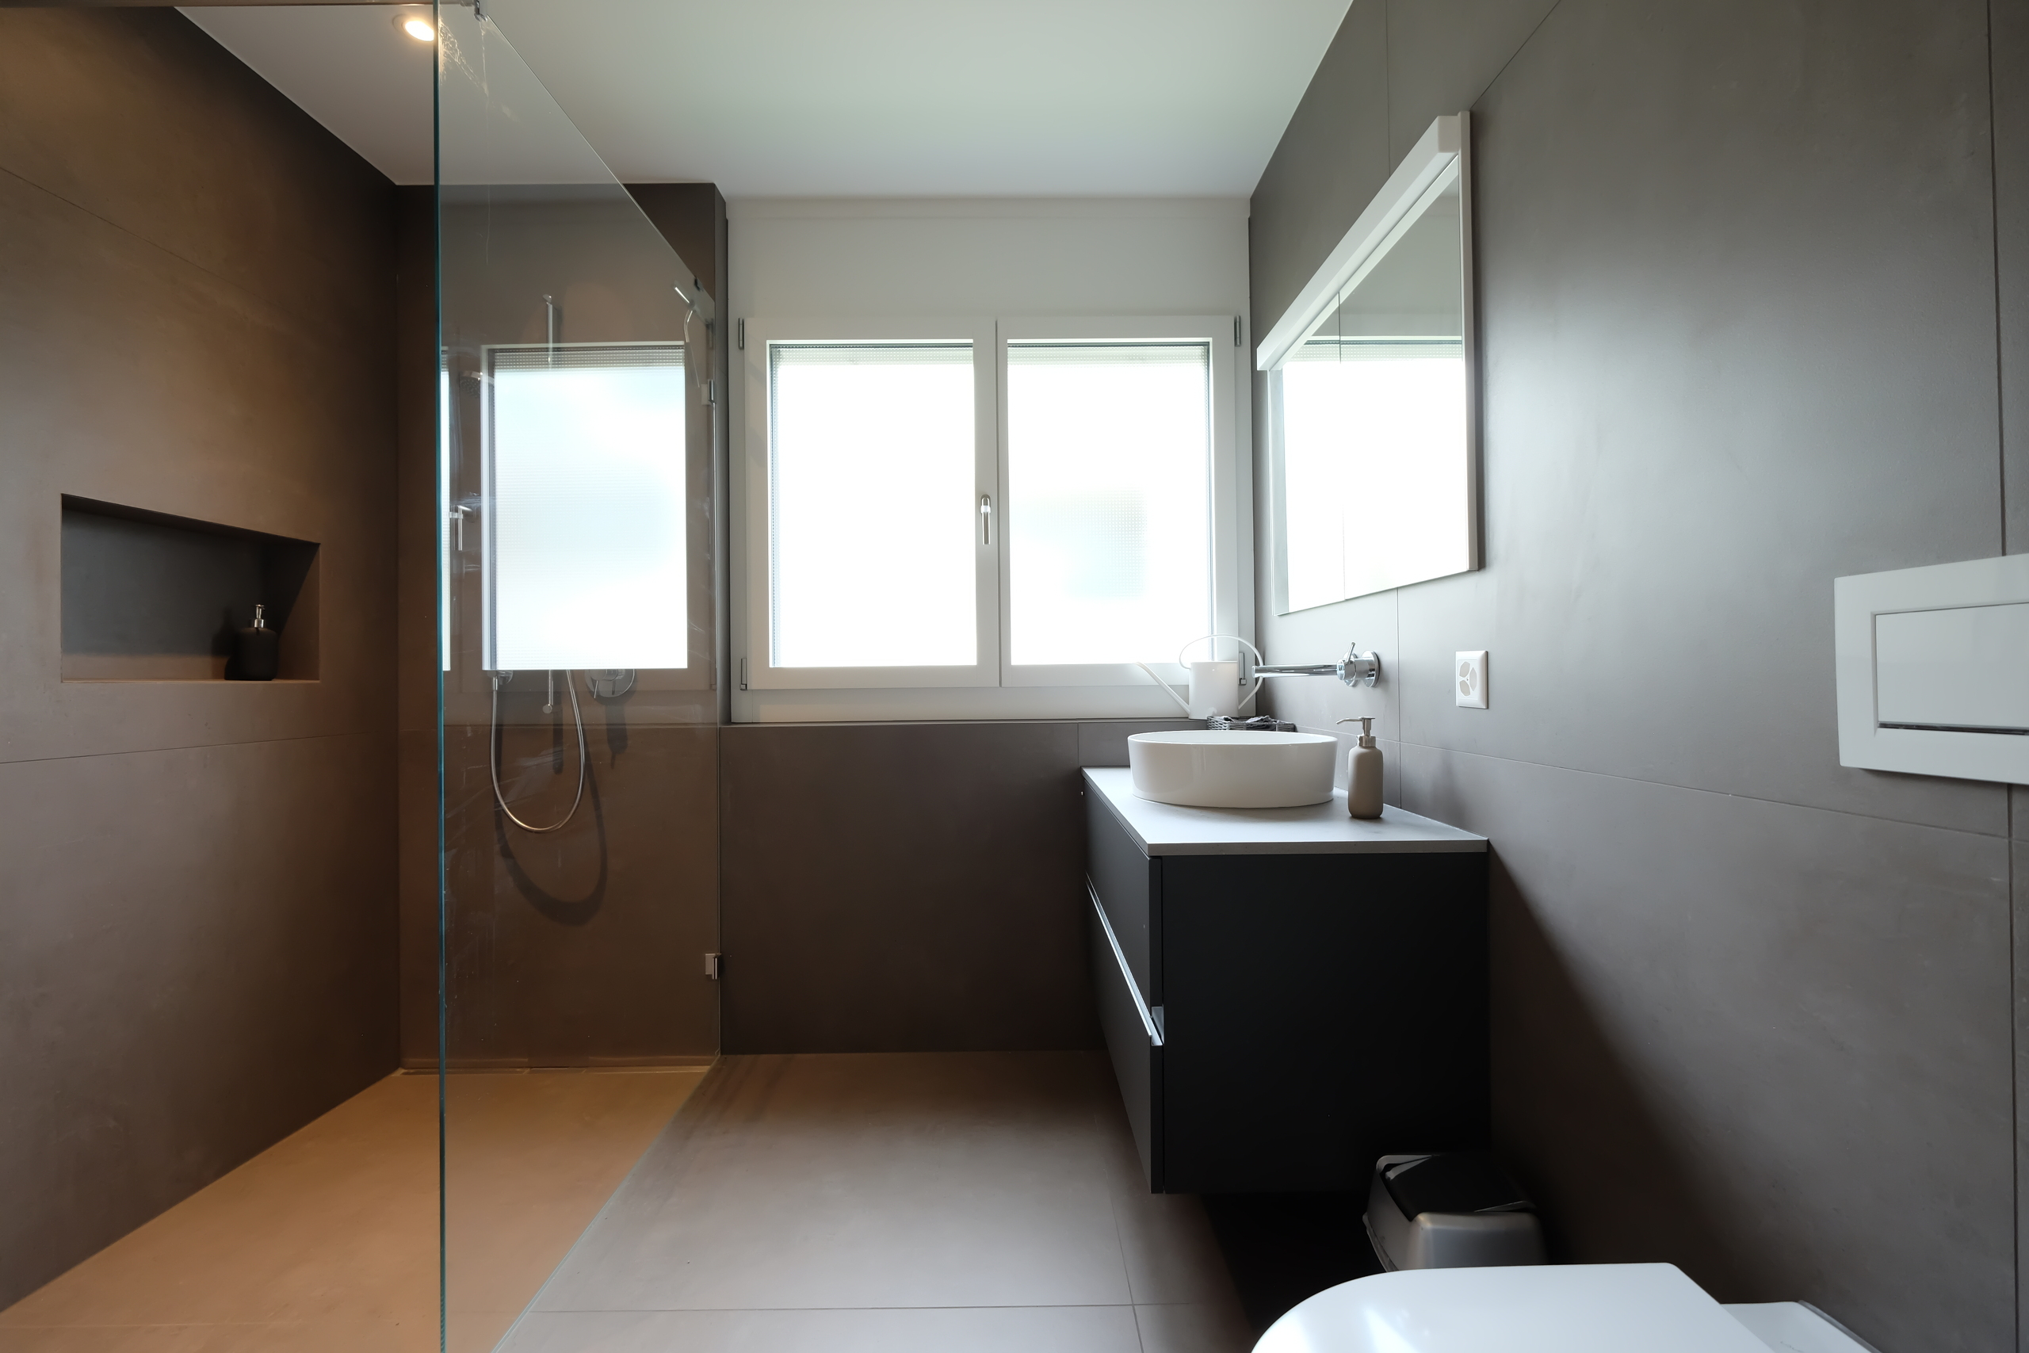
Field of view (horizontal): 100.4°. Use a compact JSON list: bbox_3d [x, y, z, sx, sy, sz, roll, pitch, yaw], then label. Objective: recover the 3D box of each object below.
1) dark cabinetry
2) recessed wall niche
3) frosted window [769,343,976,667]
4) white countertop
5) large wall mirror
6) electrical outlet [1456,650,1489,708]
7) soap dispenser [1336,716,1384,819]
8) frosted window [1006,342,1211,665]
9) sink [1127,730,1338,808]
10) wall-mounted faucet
[{"bbox_3d":[0.461,0.532,1.846,0.520,0.511,1.108,-1,0,-1],"label":"dark cabinetry"},{"bbox_3d":[-1.783,-0.157,1.802,0.142,0.338,0.570,-1,0,-1],"label":"recessed wall niche"},{"bbox_3d":[-0.418,-0.509,2.489,0.611,0.961,0.040,-1,0,-1],"label":"frosted window"},{"bbox_3d":[0.457,0.267,1.847,0.522,0.019,1.110,-1,0,-1],"label":"white countertop"},{"bbox_3d":[0.681,-0.515,1.762,0.050,0.714,0.910,-1,0,-1],"label":"large wall mirror"},{"bbox_3d":[0.716,0.006,1.325,0.011,0.087,0.085,-1,0,-1],"label":"electrical outlet"},{"bbox_3d":[0.621,0.163,1.517,0.090,0.180,0.064,-1,0,-1],"label":"soap dispenser"},{"bbox_3d":[0.283,-0.516,2.498,0.609,0.960,0.040,-1,0,-1],"label":"frosted window"},{"bbox_3d":[0.471,0.195,1.841,0.441,0.124,0.441,-1,0,-1],"label":"sink"},{"bbox_3d":[0.613,-0.021,1.754,0.207,0.094,0.173,-1,0,-1],"label":"wall-mounted faucet"}]

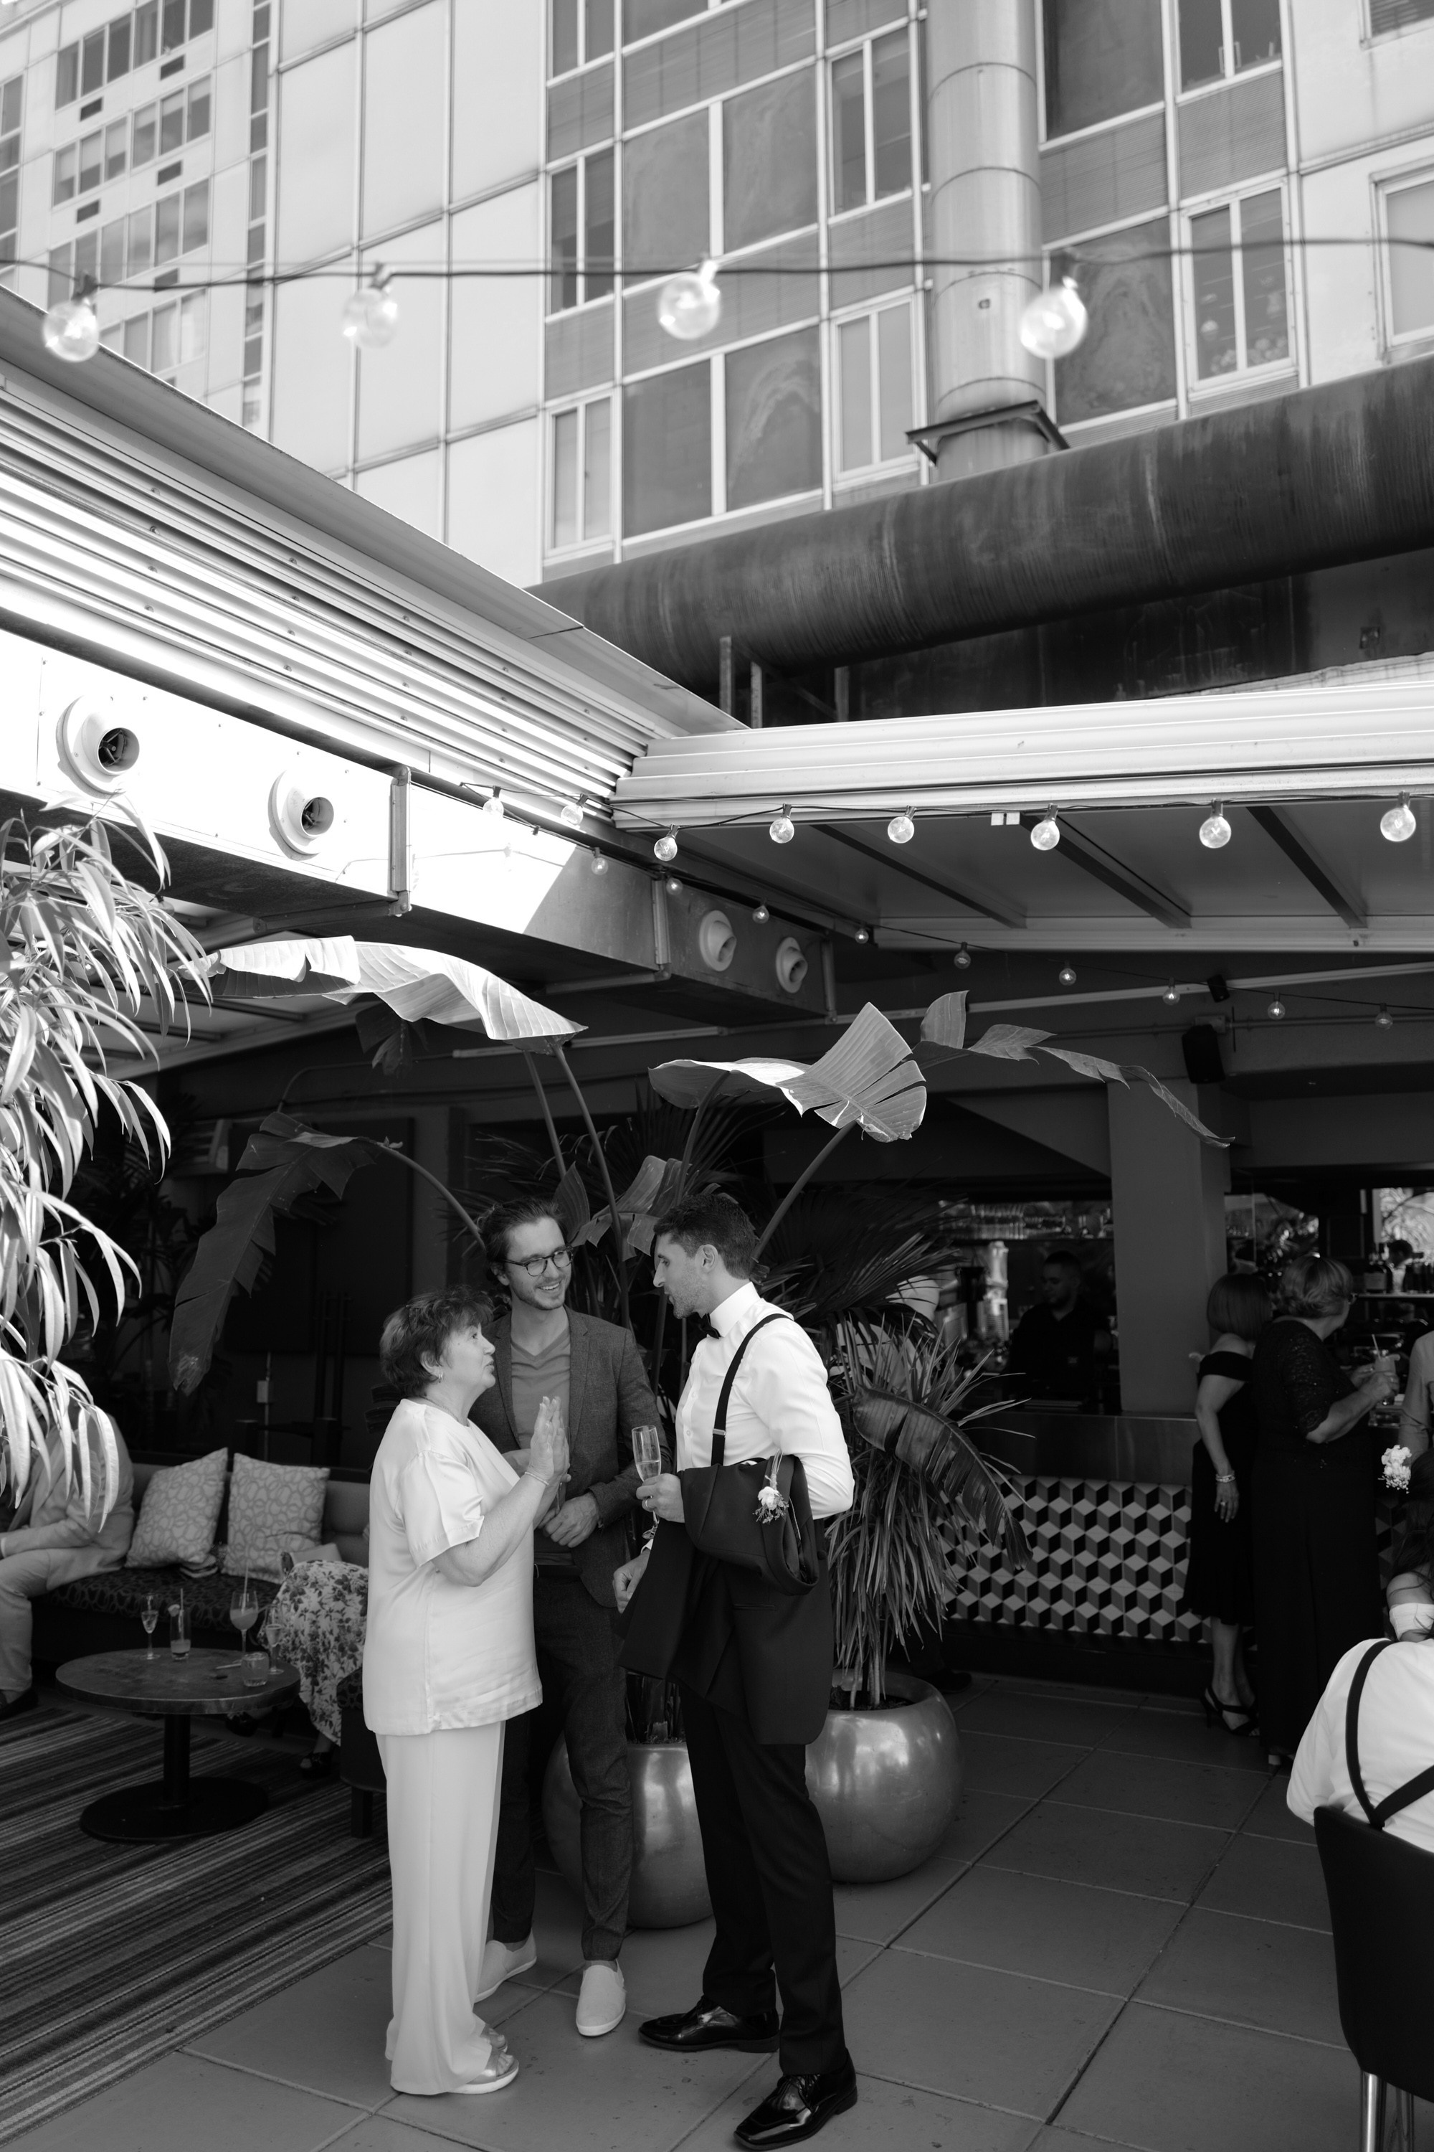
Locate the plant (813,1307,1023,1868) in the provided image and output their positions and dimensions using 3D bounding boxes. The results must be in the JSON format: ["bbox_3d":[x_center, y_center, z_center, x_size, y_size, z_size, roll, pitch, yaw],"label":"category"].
[{"bbox_3d":[0.483,1.450,4.817,0.820,1.510,0.800,0,-5,0],"label":"plant"}]

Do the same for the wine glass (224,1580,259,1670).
[{"bbox_3d":[-1.491,1.721,5.252,0.092,0.240,0.092,-3,-6,28],"label":"wine glass"}]

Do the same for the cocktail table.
[{"bbox_3d":[-1.651,2.035,5.114,0.810,0.410,0.560,-3,-6,28],"label":"cocktail table"}]

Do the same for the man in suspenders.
[{"bbox_3d":[0.037,1.171,3.557,0.490,1.835,0.530,1,-5,-12],"label":"man in suspenders"}]

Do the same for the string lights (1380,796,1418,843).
[{"bbox_3d":[1.856,-0.702,4.550,0.100,0.130,0.100,-3,-6,28],"label":"string lights"}]

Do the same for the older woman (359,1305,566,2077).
[{"bbox_3d":[-0.542,1.270,3.558,0.430,1.640,0.500,1,-5,-7],"label":"older woman"}]

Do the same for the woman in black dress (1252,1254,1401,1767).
[{"bbox_3d":[2.063,1.435,5.611,0.460,1.680,0.470,2,-6,-21],"label":"woman in black dress"}]

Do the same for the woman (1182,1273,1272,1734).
[{"bbox_3d":[1.873,1.506,5.986,0.360,1.610,0.430,2,-6,-21],"label":"woman"}]

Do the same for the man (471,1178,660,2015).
[{"bbox_3d":[-0.378,1.208,3.925,0.540,1.830,0.420,-1,-5,7],"label":"man"}]

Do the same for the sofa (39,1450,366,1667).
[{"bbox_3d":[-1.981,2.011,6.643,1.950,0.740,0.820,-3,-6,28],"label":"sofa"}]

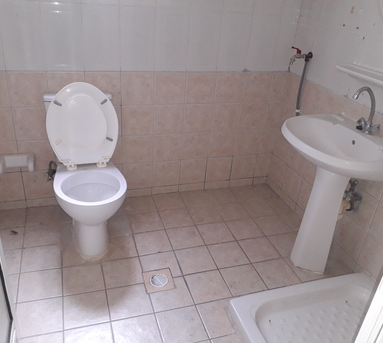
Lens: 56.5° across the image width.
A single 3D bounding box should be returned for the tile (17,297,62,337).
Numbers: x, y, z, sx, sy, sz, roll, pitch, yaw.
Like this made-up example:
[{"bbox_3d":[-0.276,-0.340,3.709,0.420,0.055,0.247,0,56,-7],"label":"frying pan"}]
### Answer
[{"bbox_3d":[-0.670,0.650,1.571,0.198,0.010,0.198,-5,30,-18],"label":"tile"}]

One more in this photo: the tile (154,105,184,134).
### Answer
[{"bbox_3d":[-0.147,-0.339,2.314,0.199,0.200,0.010,-5,30,-18],"label":"tile"}]

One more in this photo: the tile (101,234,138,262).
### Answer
[{"bbox_3d":[-0.419,0.438,2.040,0.200,0.009,0.198,-5,30,-18],"label":"tile"}]

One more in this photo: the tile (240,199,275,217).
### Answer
[{"bbox_3d":[0.471,0.263,2.501,0.199,0.012,0.198,-5,30,-18],"label":"tile"}]

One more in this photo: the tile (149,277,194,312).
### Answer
[{"bbox_3d":[-0.105,0.607,1.765,0.200,0.010,0.200,-5,30,-18],"label":"tile"}]

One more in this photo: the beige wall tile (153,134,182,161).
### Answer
[{"bbox_3d":[-0.163,-0.160,2.404,0.200,0.200,0.009,-5,30,-18],"label":"beige wall tile"}]

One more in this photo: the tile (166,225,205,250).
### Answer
[{"bbox_3d":[-0.036,0.402,2.139,0.198,0.010,0.198,-5,30,-18],"label":"tile"}]

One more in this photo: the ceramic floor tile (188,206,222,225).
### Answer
[{"bbox_3d":[0.092,0.295,2.378,0.199,0.012,0.198,-5,30,-18],"label":"ceramic floor tile"}]

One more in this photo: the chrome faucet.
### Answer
[{"bbox_3d":[0.817,-0.281,1.672,0.160,0.220,0.144,-5,30,-18],"label":"chrome faucet"}]

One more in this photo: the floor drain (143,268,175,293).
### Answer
[{"bbox_3d":[-0.164,0.563,1.830,0.146,0.012,0.146,-5,30,-18],"label":"floor drain"}]

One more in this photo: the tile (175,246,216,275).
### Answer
[{"bbox_3d":[0.024,0.500,2.002,0.200,0.009,0.198,-5,30,-18],"label":"tile"}]

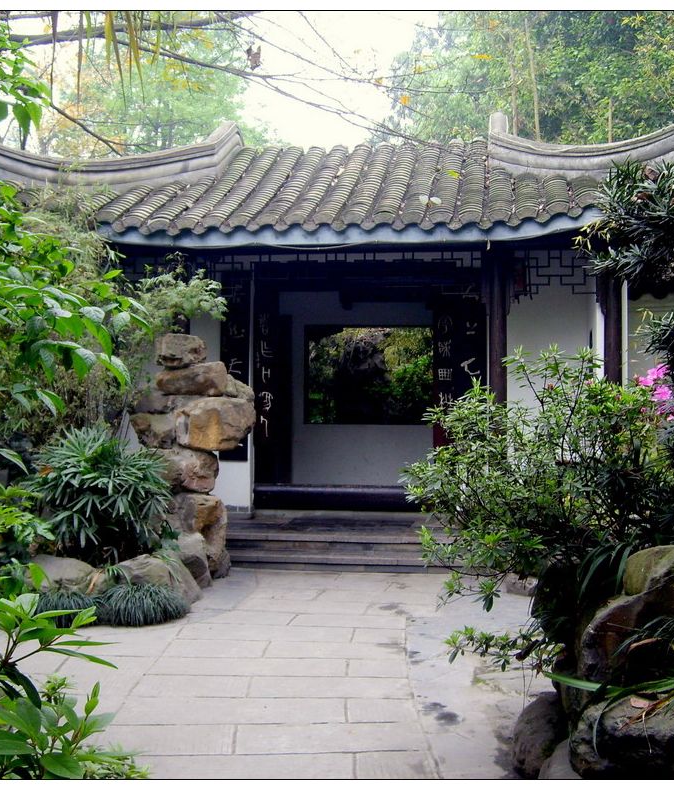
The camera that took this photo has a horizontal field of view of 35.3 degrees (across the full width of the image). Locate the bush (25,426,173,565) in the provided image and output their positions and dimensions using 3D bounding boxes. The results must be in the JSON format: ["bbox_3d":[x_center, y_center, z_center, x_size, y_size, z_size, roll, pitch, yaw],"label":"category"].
[{"bbox_3d":[-1.770,0.750,7.850,1.070,1.000,0.970,0,1,0],"label":"bush"}]

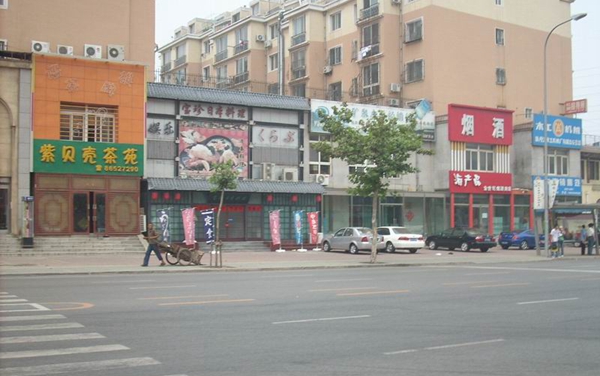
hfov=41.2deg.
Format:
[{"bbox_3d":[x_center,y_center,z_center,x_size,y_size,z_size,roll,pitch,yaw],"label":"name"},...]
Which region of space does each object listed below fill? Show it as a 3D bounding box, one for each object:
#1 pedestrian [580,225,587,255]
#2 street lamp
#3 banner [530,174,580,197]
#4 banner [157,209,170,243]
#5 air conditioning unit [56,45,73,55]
[{"bbox_3d":[15.306,2.831,43.000,0.420,1.610,0.300,-1,-3,20],"label":"pedestrian"},{"bbox_3d":[12.799,-2.392,38.543,0.350,11.550,2.770,2,-3,-32],"label":"street lamp"},{"bbox_3d":[17.732,-0.099,55.136,4.817,1.217,0.200,2,-3,-30],"label":"banner"},{"bbox_3d":[-6.857,1.947,40.072,0.660,1.781,0.100,1,-3,-24],"label":"banner"},{"bbox_3d":[-12.658,-7.387,43.036,0.786,0.558,0.280,2,-3,-30],"label":"air conditioning unit"}]

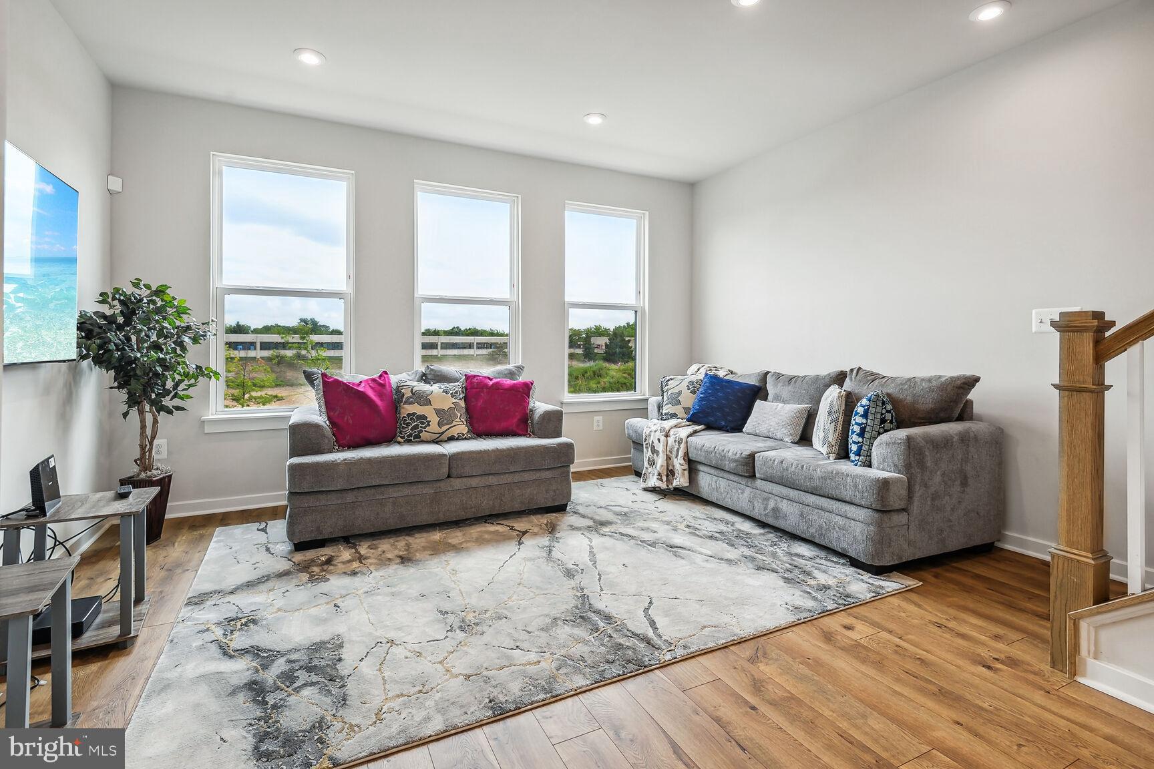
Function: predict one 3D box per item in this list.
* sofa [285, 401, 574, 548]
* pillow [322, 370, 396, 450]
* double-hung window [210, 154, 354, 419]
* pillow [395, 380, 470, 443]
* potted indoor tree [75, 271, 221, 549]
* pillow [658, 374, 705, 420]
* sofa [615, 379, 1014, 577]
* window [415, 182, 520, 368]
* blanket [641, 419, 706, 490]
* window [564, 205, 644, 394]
[{"bbox_3d":[-1.001,0.448,3.546,1.710,0.830,0.960,-1,4,-27],"label":"sofa"},{"bbox_3d":[-1.368,0.145,3.259,0.460,0.470,0.160,-2,-16,-32],"label":"pillow"},{"bbox_3d":[-2.029,-0.665,3.598,0.850,1.710,0.100,-1,4,-27],"label":"double-hung window"},{"bbox_3d":[-0.963,0.163,3.491,0.470,0.430,0.160,-1,-18,-27],"label":"pillow"},{"bbox_3d":[-2.408,0.147,2.954,0.610,1.487,0.610,-1,4,-27],"label":"potted indoor tree"},{"bbox_3d":[0.918,0.118,4.413,0.460,0.420,0.160,-1,-11,-19],"label":"pillow"},{"bbox_3d":[1.399,0.451,3.701,0.990,0.830,2.340,-1,4,-27],"label":"sofa"},{"bbox_3d":[-0.884,-0.704,4.186,0.855,1.730,0.100,-1,4,-27],"label":"window"},{"bbox_3d":[0.833,0.545,4.041,0.410,0.480,0.570,-1,4,-27],"label":"blanket"},{"bbox_3d":[0.271,-0.741,4.779,0.877,1.755,0.100,-1,4,-27],"label":"window"}]

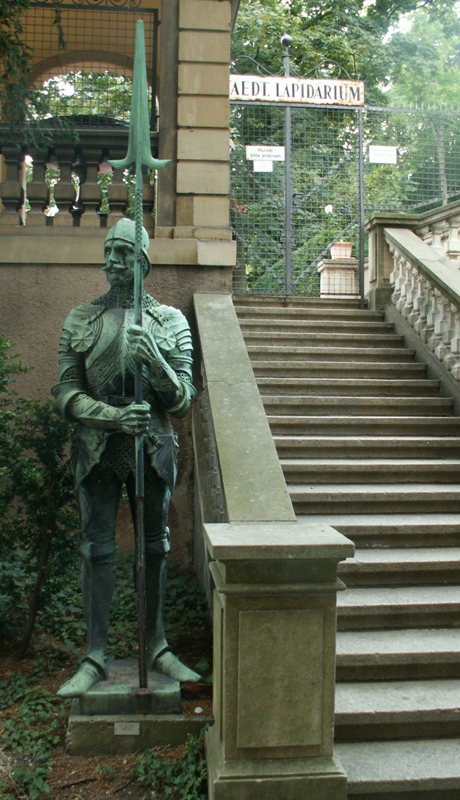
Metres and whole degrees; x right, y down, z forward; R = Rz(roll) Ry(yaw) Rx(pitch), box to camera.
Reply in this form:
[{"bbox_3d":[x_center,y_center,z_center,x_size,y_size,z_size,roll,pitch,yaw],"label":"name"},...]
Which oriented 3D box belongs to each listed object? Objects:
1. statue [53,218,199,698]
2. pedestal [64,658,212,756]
[{"bbox_3d":[-0.471,0.213,3.723,0.671,2.119,0.486,1,1,-5],"label":"statue"},{"bbox_3d":[-0.394,1.399,3.732,0.642,0.258,0.505,1,1,-3],"label":"pedestal"}]

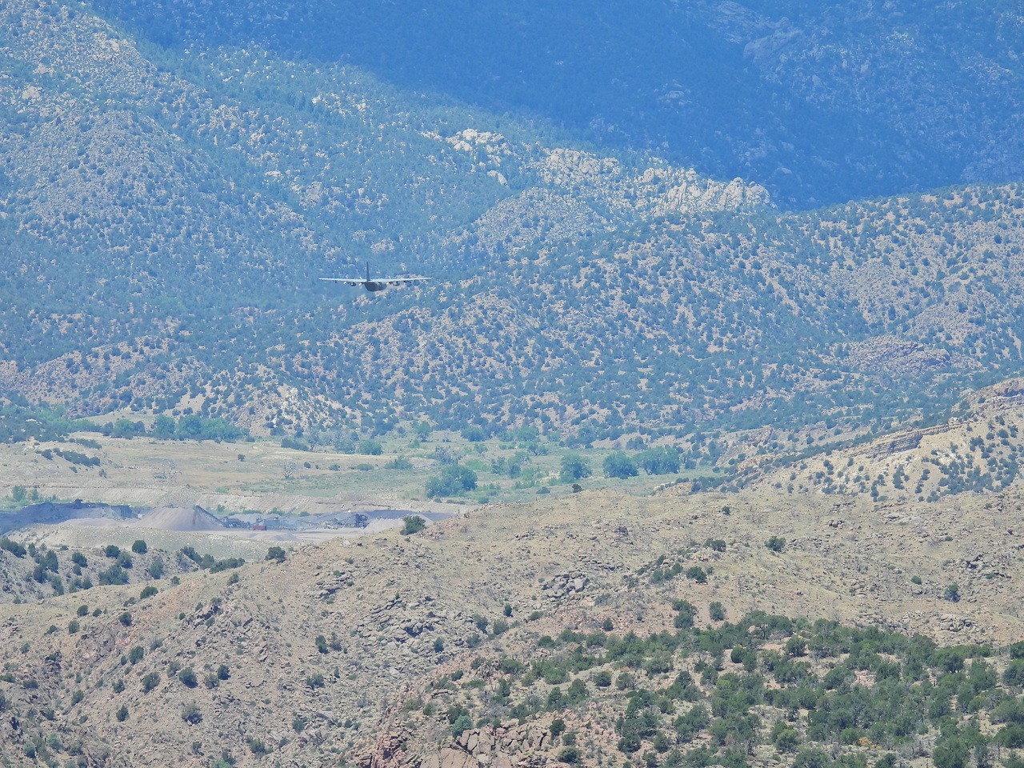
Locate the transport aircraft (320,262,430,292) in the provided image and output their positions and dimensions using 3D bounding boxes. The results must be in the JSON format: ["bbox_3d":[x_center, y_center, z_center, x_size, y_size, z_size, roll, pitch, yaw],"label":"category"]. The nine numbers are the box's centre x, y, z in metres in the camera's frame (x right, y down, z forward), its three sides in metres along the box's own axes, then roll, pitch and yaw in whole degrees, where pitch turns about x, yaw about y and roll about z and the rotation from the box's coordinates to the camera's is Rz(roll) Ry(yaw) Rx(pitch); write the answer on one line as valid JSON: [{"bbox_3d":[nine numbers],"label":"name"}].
[{"bbox_3d":[-48.348,-37.885,3640.000,40.400,11.400,29.800,0,3,11],"label":"transport aircraft"}]

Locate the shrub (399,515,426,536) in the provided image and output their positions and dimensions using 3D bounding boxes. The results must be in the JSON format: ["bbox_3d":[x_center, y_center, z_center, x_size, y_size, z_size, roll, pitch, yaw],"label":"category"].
[{"bbox_3d":[-19.085,27.276,2000.000,4.900,3.700,4.500,0,3,0],"label":"shrub"}]

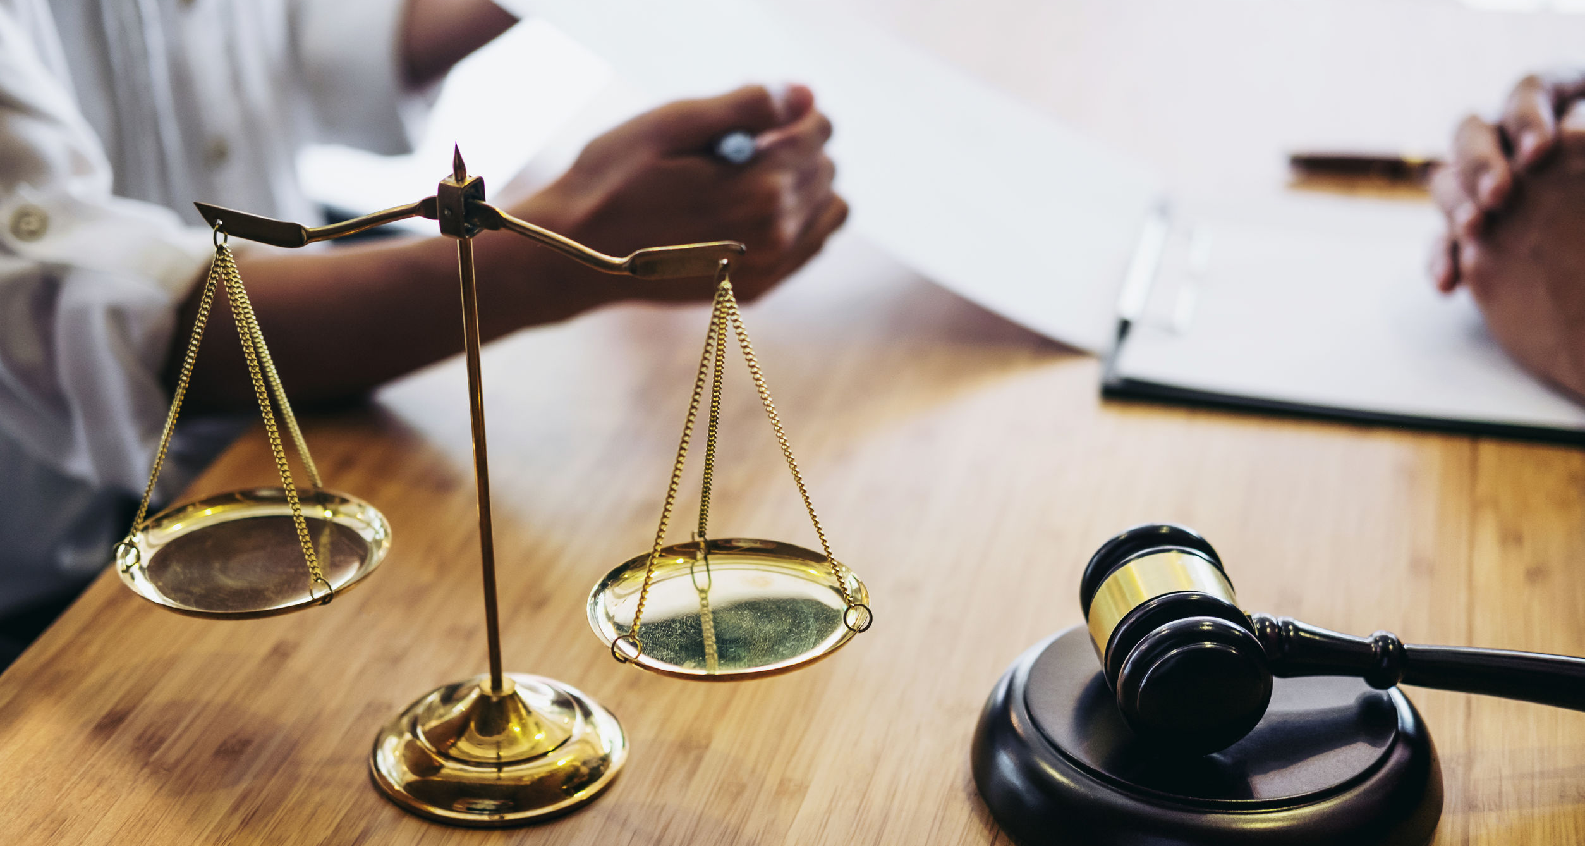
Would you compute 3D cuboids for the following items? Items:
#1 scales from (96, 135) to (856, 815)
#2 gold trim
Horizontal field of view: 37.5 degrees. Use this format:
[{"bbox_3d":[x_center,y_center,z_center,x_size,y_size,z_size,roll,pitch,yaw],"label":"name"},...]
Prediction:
[{"bbox_3d":[-0.077,0.012,0.584,0.200,0.169,0.071,6,26,13],"label":"scales"},{"bbox_3d":[0.094,0.053,0.580,0.038,0.038,0.020,-2,25,-3],"label":"gold trim"}]

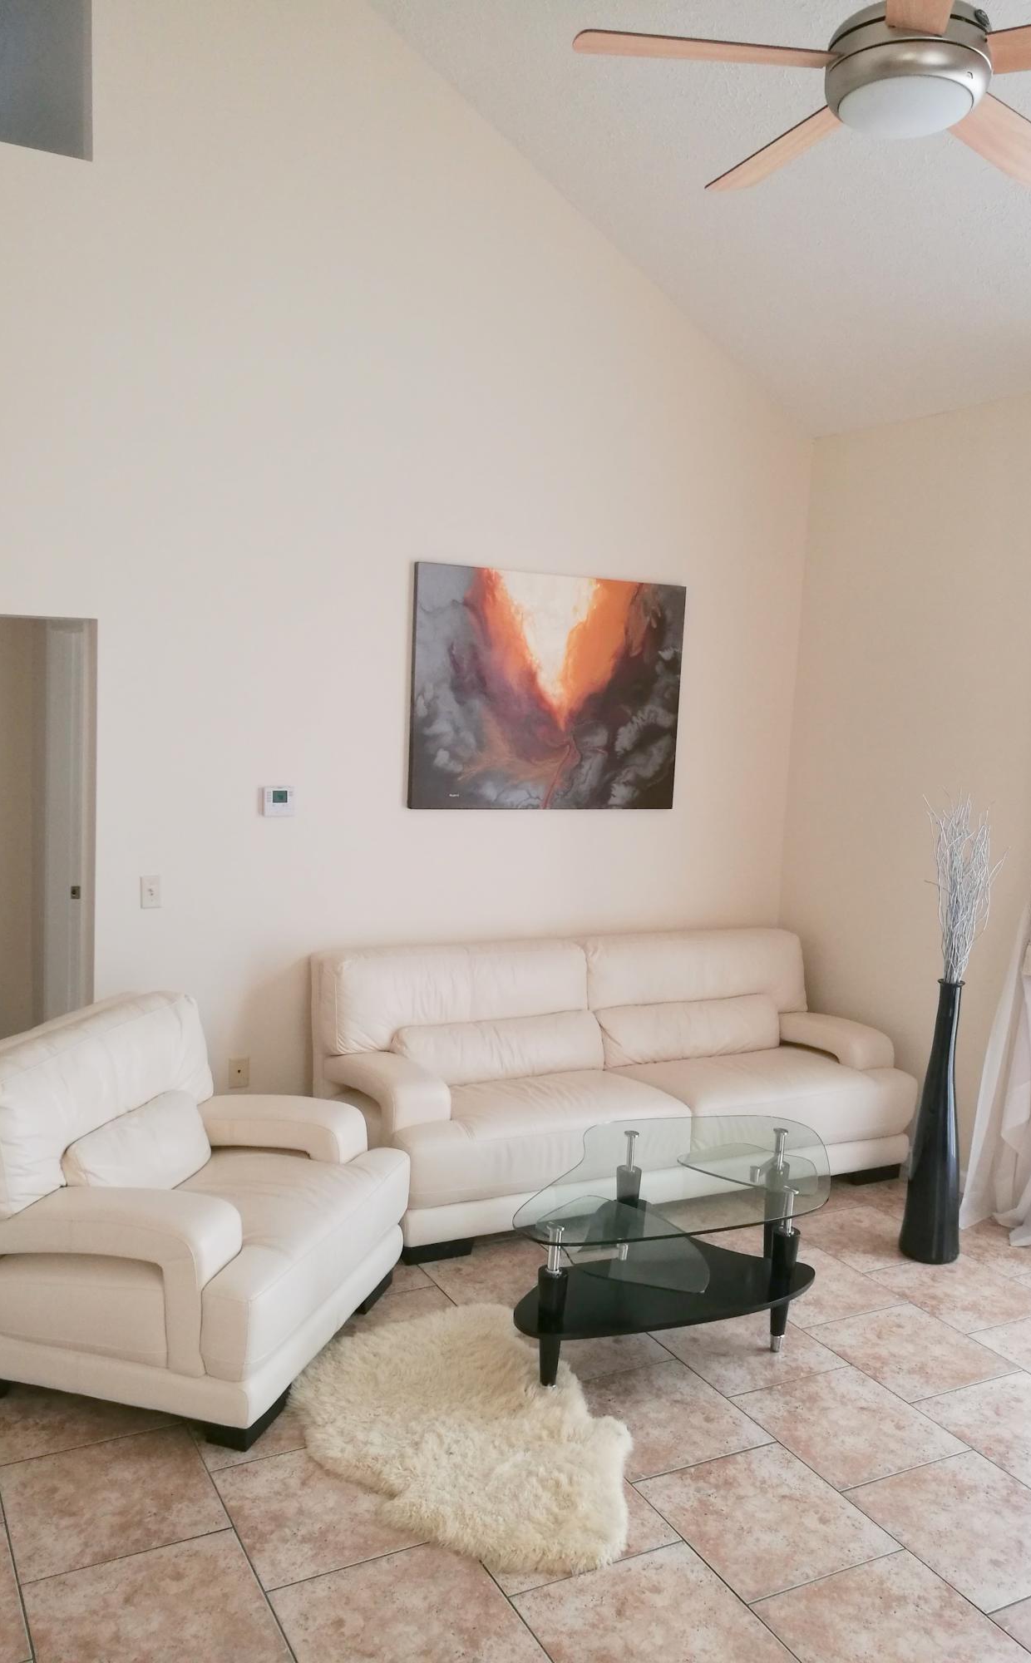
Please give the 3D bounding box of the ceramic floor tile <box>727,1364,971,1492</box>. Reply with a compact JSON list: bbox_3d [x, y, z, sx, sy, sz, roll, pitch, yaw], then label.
[{"bbox_3d":[0.887,1.587,3.469,0.451,0.010,0.451,-1,7,-28],"label":"ceramic floor tile"}]

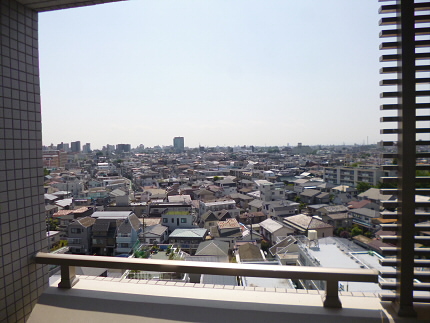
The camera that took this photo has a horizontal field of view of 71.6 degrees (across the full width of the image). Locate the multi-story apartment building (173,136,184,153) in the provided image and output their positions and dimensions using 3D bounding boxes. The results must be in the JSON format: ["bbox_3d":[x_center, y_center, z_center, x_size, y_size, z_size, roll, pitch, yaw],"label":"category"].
[{"bbox_3d":[-109.220,-43.690,898.940,28.000,57.000,25.000,-1,3,-20],"label":"multi-story apartment building"}]

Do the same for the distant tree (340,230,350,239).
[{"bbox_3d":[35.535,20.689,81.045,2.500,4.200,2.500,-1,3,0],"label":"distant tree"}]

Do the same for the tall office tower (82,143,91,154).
[{"bbox_3d":[-387.700,-34.200,899.390,20.000,38.000,18.000,-1,3,-15],"label":"tall office tower"}]

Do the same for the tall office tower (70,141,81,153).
[{"bbox_3d":[-302.291,-19.550,649.536,14.000,48.000,14.000,0,2,18],"label":"tall office tower"}]

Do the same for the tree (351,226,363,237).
[{"bbox_3d":[39.333,19.963,82.914,3.000,4.000,3.000,-1,2,0],"label":"tree"}]

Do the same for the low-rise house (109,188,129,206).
[{"bbox_3d":[-44.725,17.550,138.904,7.000,7.800,7.500,-2,3,-25],"label":"low-rise house"}]

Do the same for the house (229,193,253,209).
[{"bbox_3d":[11.500,17.320,127.950,8.200,7.400,7.800,-1,3,-21],"label":"house"}]

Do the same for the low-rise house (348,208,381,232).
[{"bbox_3d":[48.303,18.529,93.269,6.300,7.000,10.600,-2,3,-17],"label":"low-rise house"}]

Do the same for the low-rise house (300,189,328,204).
[{"bbox_3d":[44.900,16.990,134.940,9.200,7.400,8.500,-1,3,-22],"label":"low-rise house"}]

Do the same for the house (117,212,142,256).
[{"bbox_3d":[-22.275,18.704,79.055,5.000,8.900,8.500,-1,2,-1],"label":"house"}]

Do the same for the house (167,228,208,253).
[{"bbox_3d":[-6.418,19.920,73.411,8.100,6.400,6.900,-1,2,6],"label":"house"}]

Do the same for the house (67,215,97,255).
[{"bbox_3d":[-34.294,19.431,79.335,5.800,9.100,8.600,-1,3,5],"label":"house"}]

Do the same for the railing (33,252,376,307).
[{"bbox_3d":[-0.101,0.545,1.407,1.594,0.146,0.102,0,3,10],"label":"railing"}]

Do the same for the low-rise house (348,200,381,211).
[{"bbox_3d":[51.990,17.736,103.947,9.500,7.500,8.000,-2,3,-15],"label":"low-rise house"}]

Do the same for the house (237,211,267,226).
[{"bbox_3d":[10.694,18.717,93.301,8.200,6.600,6.000,-2,2,-17],"label":"house"}]

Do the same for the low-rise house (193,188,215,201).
[{"bbox_3d":[-4.900,16.650,141.240,7.200,7.500,8.000,-1,3,-22],"label":"low-rise house"}]

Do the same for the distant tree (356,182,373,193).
[{"bbox_3d":[70.544,14.716,140.861,7.500,9.600,7.500,-1,3,0],"label":"distant tree"}]

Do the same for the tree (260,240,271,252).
[{"bbox_3d":[12.467,20.895,72.425,2.500,3.900,2.500,-1,2,0],"label":"tree"}]

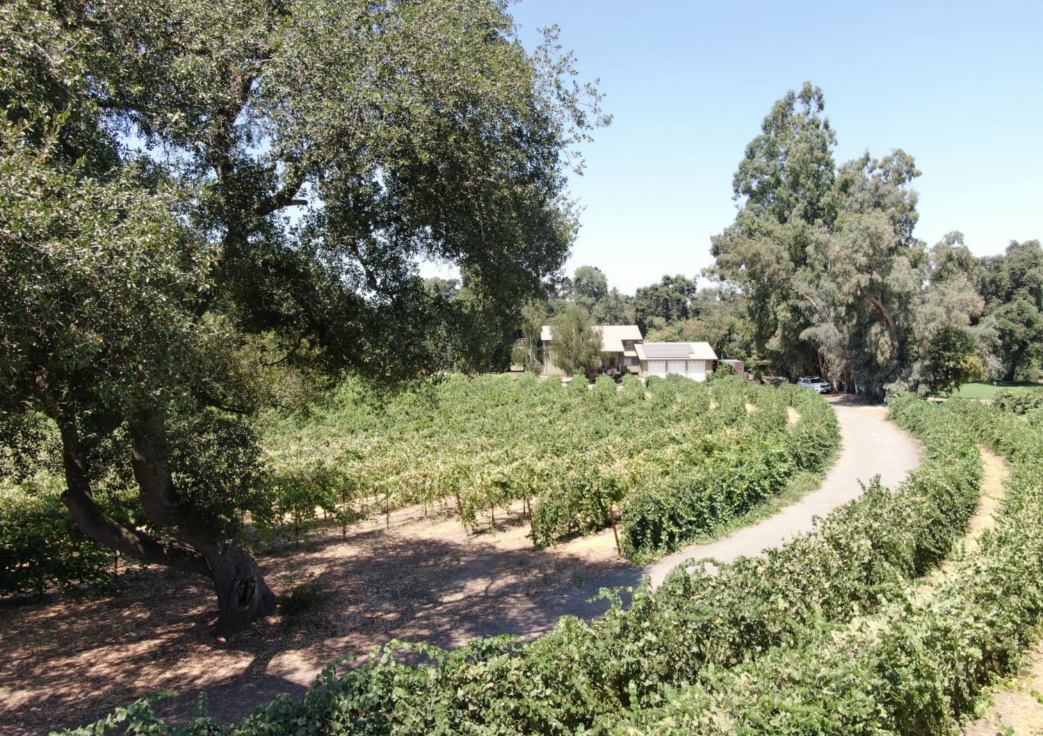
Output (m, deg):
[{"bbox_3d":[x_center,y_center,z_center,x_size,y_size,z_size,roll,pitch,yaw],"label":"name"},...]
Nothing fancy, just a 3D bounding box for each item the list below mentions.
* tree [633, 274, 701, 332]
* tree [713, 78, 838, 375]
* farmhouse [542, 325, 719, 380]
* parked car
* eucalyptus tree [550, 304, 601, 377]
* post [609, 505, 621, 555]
[{"bbox_3d":[27.921,-8.983,144.731,12.700,18.200,12.000,0,3,0],"label":"tree"},{"bbox_3d":[33.925,-17.658,100.239,17.200,40.000,16.500,0,3,0],"label":"tree"},{"bbox_3d":[15.600,-2.656,114.511,25.500,7.600,13.000,0,3,-1],"label":"farmhouse"},{"bbox_3d":[35.683,2.059,91.500,1.930,1.800,4.800,0,3,-9],"label":"parked car"},{"bbox_3d":[7.482,-3.527,103.954,7.200,10.400,6.800,0,3,0],"label":"eucalyptus tree"},{"bbox_3d":[3.048,5.234,24.500,0.100,1.720,0.100,-11,8,1],"label":"post"}]

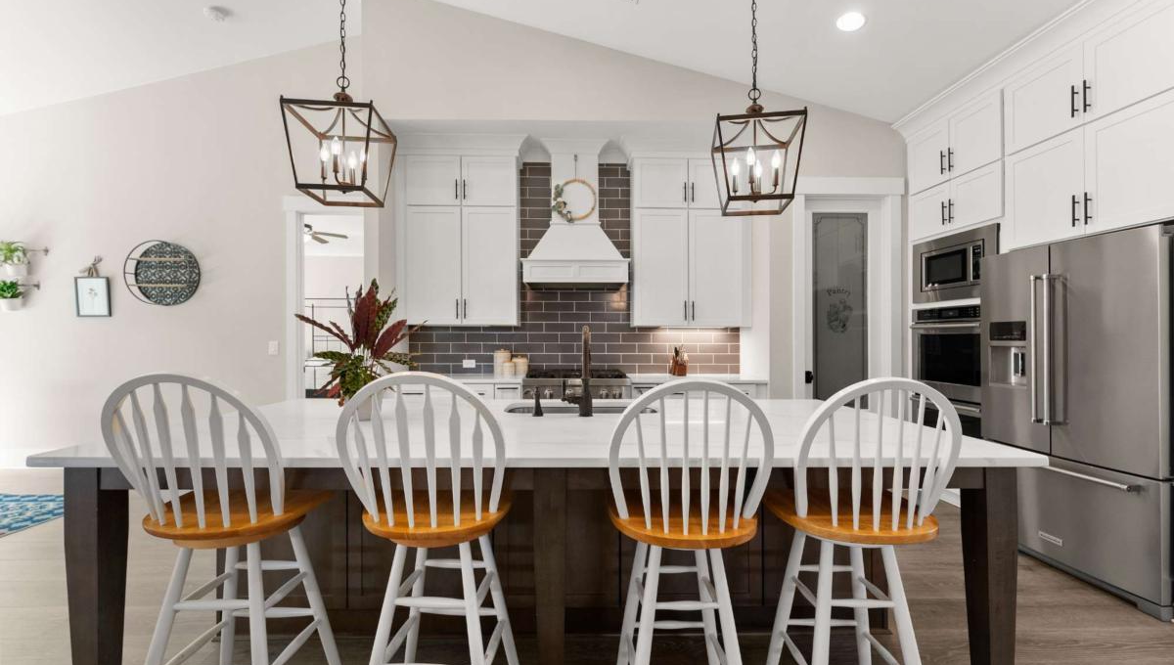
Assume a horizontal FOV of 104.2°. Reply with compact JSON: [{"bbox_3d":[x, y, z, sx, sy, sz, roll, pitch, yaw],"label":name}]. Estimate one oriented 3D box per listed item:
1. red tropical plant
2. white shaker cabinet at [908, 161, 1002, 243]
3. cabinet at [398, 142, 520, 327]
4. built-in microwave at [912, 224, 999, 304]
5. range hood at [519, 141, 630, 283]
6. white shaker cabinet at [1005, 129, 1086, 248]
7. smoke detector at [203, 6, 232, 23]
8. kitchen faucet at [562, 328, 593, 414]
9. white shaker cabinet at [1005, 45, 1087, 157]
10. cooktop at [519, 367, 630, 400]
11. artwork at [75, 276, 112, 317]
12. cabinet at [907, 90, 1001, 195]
[{"bbox_3d":[-1.085,0.078,2.180,0.600,0.660,0.540,0,0,0],"label":"red tropical plant"},{"bbox_3d":[2.955,-0.935,3.340,0.600,0.390,0.830,0,0,0],"label":"white shaker cabinet"},{"bbox_3d":[-1.175,-0.884,4.290,1.090,1.650,0.350,0,0,-1],"label":"cabinet"},{"bbox_3d":[2.880,-0.465,3.320,0.480,0.475,0.757,0,0,0],"label":"built-in microwave"},{"bbox_3d":[-0.096,-1.100,4.210,0.945,1.360,0.550,0,0,0],"label":"range hood"},{"bbox_3d":[2.878,-0.824,2.689,0.420,0.600,0.450,0,0,-2],"label":"white shaker cabinet"},{"bbox_3d":[-3.080,-2.635,3.800,0.145,0.050,0.145,-13,0,0],"label":"smoke detector"},{"bbox_3d":[-0.045,0.187,2.350,0.155,0.440,0.240,0,0,0],"label":"kitchen faucet"},{"bbox_3d":[2.877,-1.343,2.693,0.420,0.440,0.450,0,0,-2],"label":"white shaker cabinet"},{"bbox_3d":[-0.087,0.460,4.120,0.914,0.220,0.650,0,0,-1],"label":"cooktop"},{"bbox_3d":[-4.736,-0.342,4.380,0.310,0.380,0.030,0,3,-1],"label":"artwork"},{"bbox_3d":[2.849,-1.341,3.347,0.420,0.440,0.820,0,0,-2],"label":"cabinet"}]

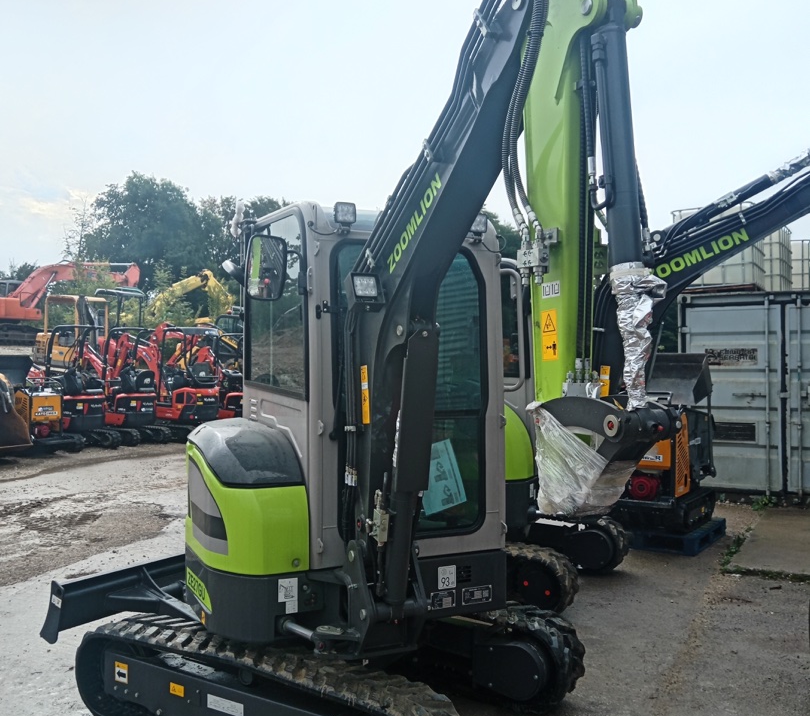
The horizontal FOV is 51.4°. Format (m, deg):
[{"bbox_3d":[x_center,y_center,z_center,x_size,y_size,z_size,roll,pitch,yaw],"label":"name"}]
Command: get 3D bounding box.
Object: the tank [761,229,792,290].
[{"bbox_3d":[5.406,-1.381,13.158,1.000,1.150,1.150,-1,0,31],"label":"tank"}]

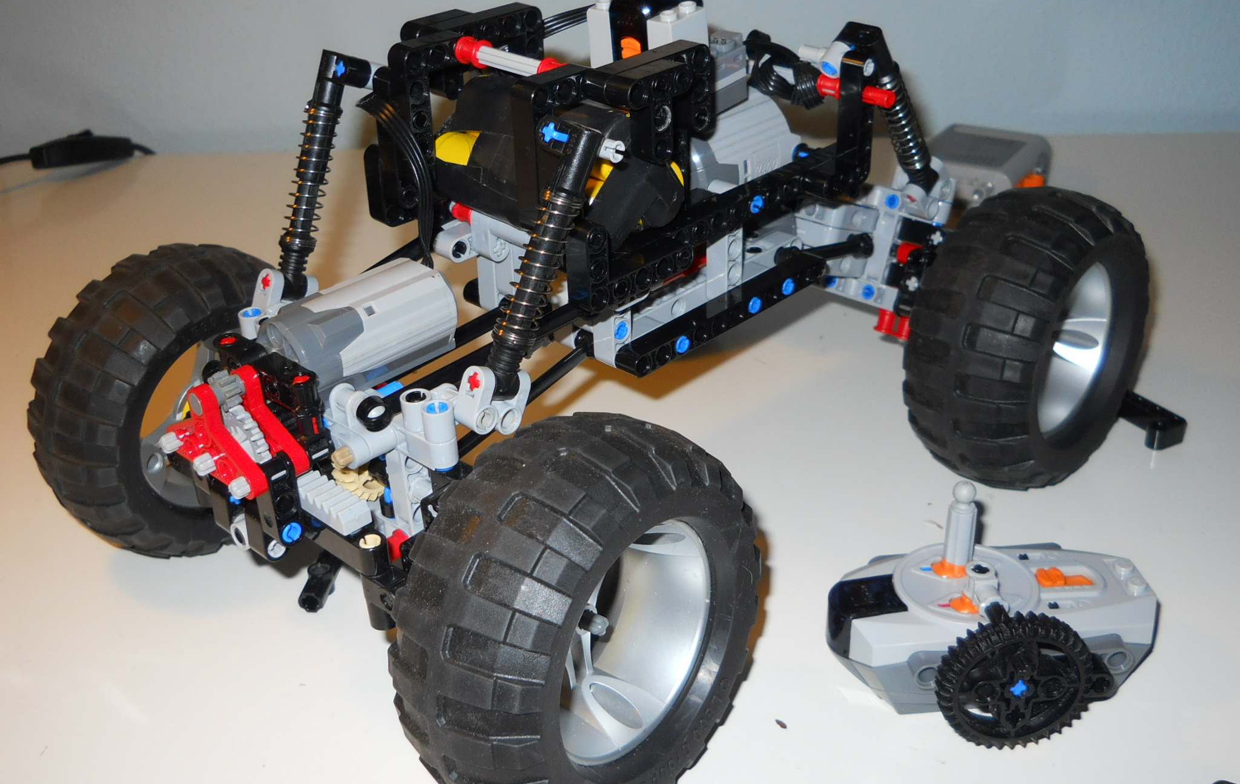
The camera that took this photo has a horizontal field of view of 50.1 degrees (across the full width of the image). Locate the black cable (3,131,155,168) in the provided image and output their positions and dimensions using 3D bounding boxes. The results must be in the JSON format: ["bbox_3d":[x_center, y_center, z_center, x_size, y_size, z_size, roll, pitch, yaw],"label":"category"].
[{"bbox_3d":[-0.324,-0.148,0.790,0.094,0.019,0.021,-8,28,-11],"label":"black cable"}]

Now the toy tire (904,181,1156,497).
[{"bbox_3d":[0.130,-0.017,0.419,0.044,0.095,0.095,19,35,38],"label":"toy tire"}]

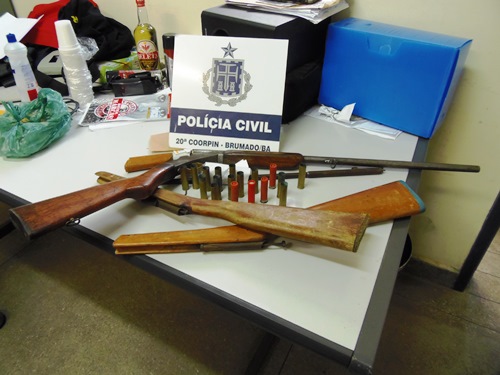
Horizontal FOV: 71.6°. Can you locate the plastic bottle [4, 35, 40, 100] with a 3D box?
[{"bbox_3d":[-0.740,-0.383,1.125,0.066,0.228,0.066,24,42,29],"label":"plastic bottle"}]

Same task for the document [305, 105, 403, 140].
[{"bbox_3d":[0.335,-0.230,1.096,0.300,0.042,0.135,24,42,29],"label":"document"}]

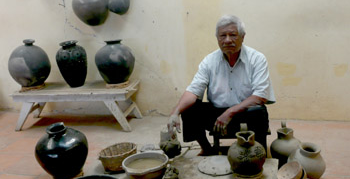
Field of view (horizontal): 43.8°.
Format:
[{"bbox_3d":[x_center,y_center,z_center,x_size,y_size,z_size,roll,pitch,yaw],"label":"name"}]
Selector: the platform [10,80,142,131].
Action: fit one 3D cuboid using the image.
[{"bbox_3d":[-0.873,0.149,3.952,1.128,0.358,0.358,-1,18,15],"label":"platform"}]

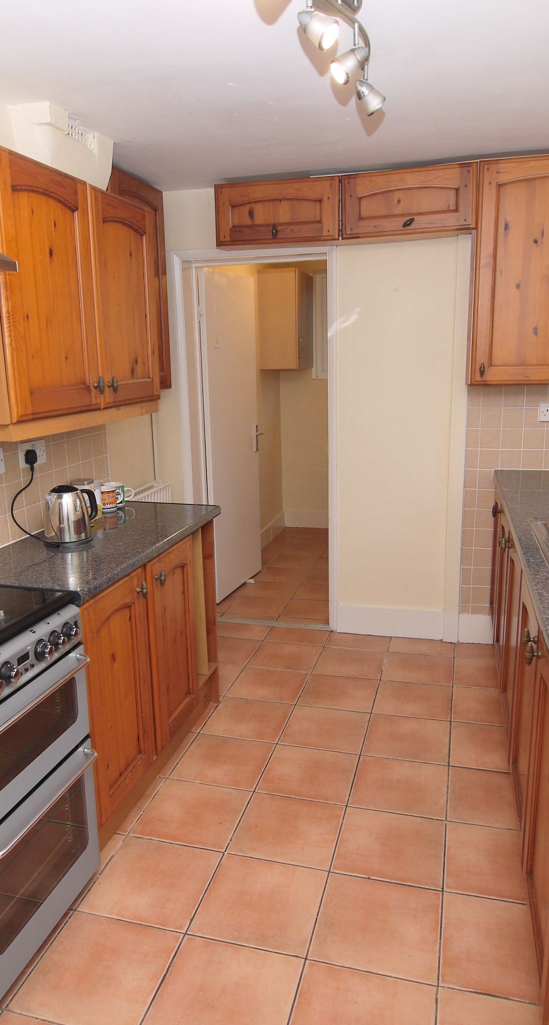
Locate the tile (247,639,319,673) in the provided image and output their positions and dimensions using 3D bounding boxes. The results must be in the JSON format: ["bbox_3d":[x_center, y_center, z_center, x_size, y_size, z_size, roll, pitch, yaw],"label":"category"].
[{"bbox_3d":[0.059,0.741,3.644,0.328,0.010,0.328,3,13,15],"label":"tile"}]

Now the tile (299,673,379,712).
[{"bbox_3d":[0.298,0.827,3.254,0.328,0.010,0.328,3,13,15],"label":"tile"}]

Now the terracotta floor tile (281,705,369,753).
[{"bbox_3d":[0.214,0.899,2.949,0.328,0.010,0.328,3,13,15],"label":"terracotta floor tile"}]

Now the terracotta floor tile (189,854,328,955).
[{"bbox_3d":[-0.037,1.115,2.033,0.328,0.010,0.328,3,13,15],"label":"terracotta floor tile"}]

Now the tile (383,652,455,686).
[{"bbox_3d":[0.706,0.770,3.497,0.327,0.010,0.327,2,13,15],"label":"tile"}]

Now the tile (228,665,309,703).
[{"bbox_3d":[-0.021,0.806,3.319,0.325,0.010,0.325,2,13,15],"label":"tile"}]

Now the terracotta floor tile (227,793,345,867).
[{"bbox_3d":[0.045,1.025,2.304,0.325,0.010,0.325,2,13,15],"label":"terracotta floor tile"}]

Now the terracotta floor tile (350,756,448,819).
[{"bbox_3d":[0.453,0.986,2.558,0.328,0.010,0.328,3,13,15],"label":"terracotta floor tile"}]

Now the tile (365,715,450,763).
[{"bbox_3d":[0.531,0.902,2.842,0.325,0.010,0.325,2,13,15],"label":"tile"}]

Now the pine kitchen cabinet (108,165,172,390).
[{"bbox_3d":[-0.722,-1.004,3.202,0.310,0.900,0.500,2,13,15],"label":"pine kitchen cabinet"}]

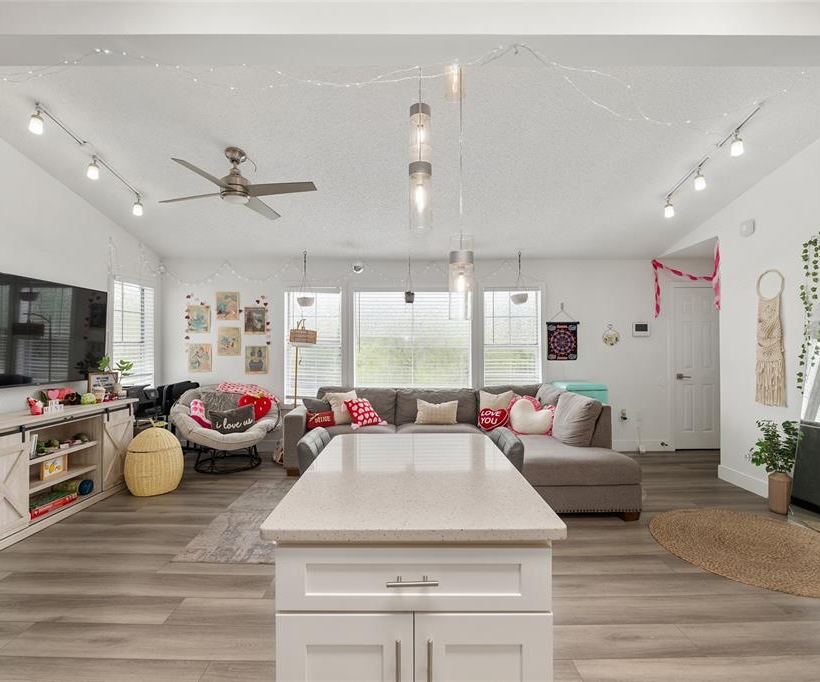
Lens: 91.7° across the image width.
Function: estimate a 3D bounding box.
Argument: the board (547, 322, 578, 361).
[{"bbox_3d":[1.925,0.005,4.995,0.415,0.485,0.025,0,0,0],"label":"board"}]

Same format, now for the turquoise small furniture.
[{"bbox_3d":[2.000,0.933,4.670,0.480,0.850,0.420,0,-1,0],"label":"turquoise small furniture"}]

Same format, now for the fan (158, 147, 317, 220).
[{"bbox_3d":[-1.380,-1.300,3.150,1.290,0.450,1.290,0,0,9],"label":"fan"}]

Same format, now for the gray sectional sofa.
[{"bbox_3d":[0.235,0.914,3.900,2.990,0.870,1.930,0,-1,0],"label":"gray sectional sofa"}]

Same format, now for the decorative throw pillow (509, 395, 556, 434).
[{"bbox_3d":[1.225,0.755,4.030,0.470,0.420,0.160,0,-18,7],"label":"decorative throw pillow"}]

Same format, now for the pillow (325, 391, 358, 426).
[{"bbox_3d":[-0.790,0.755,4.500,0.420,0.420,0.150,0,-18,-5],"label":"pillow"}]

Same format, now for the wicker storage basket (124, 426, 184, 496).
[{"bbox_3d":[-2.340,1.080,3.660,0.470,0.600,0.470,0,0,-30],"label":"wicker storage basket"}]

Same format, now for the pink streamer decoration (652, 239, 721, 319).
[{"bbox_3d":[3.100,-0.645,4.500,0.130,0.750,1.000,0,0,0],"label":"pink streamer decoration"}]

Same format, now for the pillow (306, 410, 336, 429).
[{"bbox_3d":[-0.920,0.808,4.100,0.330,0.200,0.110,0,-19,-28],"label":"pillow"}]

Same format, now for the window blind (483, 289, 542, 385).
[{"bbox_3d":[1.270,0.050,4.920,0.740,1.400,0.060,0,-1,0],"label":"window blind"}]

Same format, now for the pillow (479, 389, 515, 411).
[{"bbox_3d":[0.918,0.690,4.230,0.400,0.380,0.130,0,-19,0],"label":"pillow"}]

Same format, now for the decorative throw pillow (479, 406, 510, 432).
[{"bbox_3d":[0.845,0.783,3.980,0.310,0.260,0.110,0,-21,0],"label":"decorative throw pillow"}]

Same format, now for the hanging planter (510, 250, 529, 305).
[{"bbox_3d":[1.320,-0.766,4.800,0.215,0.650,0.210,0,-1,0],"label":"hanging planter"}]

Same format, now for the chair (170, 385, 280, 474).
[{"bbox_3d":[-2.060,0.950,4.430,1.100,0.860,1.020,0,0,-23],"label":"chair"}]

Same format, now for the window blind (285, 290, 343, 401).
[{"bbox_3d":[-1.195,0.055,4.920,0.720,1.400,0.060,0,-1,0],"label":"window blind"}]

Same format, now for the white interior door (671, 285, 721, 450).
[{"bbox_3d":[3.645,0.347,5.030,0.610,2.045,0.050,0,0,0],"label":"white interior door"}]

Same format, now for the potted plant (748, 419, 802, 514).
[{"bbox_3d":[2.830,0.975,3.100,0.380,0.730,0.340,0,-1,0],"label":"potted plant"}]

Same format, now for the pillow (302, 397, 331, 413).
[{"bbox_3d":[-1.005,0.790,4.420,0.370,0.330,0.130,0,-15,-20],"label":"pillow"}]

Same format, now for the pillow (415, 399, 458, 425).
[{"bbox_3d":[0.300,0.785,4.430,0.480,0.310,0.140,0,-18,0],"label":"pillow"}]

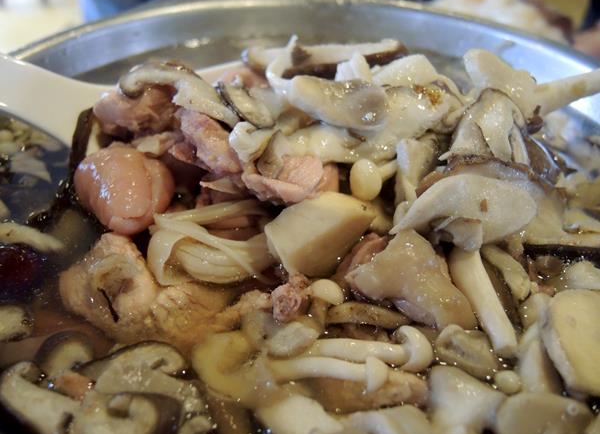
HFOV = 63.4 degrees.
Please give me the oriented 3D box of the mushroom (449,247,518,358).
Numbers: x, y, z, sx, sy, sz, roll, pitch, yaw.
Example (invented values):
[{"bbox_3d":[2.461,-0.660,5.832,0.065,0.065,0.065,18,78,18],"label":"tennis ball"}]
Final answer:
[{"bbox_3d":[0.071,0.033,0.190,0.015,0.013,0.044,-18,69,-7],"label":"mushroom"}]

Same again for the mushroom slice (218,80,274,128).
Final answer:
[{"bbox_3d":[-0.028,-0.058,0.252,0.032,0.010,0.016,32,45,2],"label":"mushroom slice"}]

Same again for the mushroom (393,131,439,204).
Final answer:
[{"bbox_3d":[0.057,-0.023,0.236,0.017,0.015,0.034,9,55,-29],"label":"mushroom"}]

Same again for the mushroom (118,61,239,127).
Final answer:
[{"bbox_3d":[-0.064,-0.065,0.256,0.060,0.024,0.020,17,30,6],"label":"mushroom"}]

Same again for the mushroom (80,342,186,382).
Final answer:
[{"bbox_3d":[-0.059,0.051,0.172,0.036,0.012,0.013,-4,34,-4],"label":"mushroom"}]

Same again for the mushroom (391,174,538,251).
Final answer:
[{"bbox_3d":[0.072,-0.002,0.216,0.059,0.017,0.031,-2,54,-9],"label":"mushroom"}]

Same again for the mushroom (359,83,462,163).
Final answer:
[{"bbox_3d":[0.057,-0.050,0.256,0.053,0.022,0.043,-2,41,-2],"label":"mushroom"}]

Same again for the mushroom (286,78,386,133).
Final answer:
[{"bbox_3d":[0.018,-0.058,0.246,0.052,0.018,0.024,8,37,6],"label":"mushroom"}]

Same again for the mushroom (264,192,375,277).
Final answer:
[{"bbox_3d":[0.008,0.007,0.207,0.042,0.024,0.026,-19,42,-11],"label":"mushroom"}]

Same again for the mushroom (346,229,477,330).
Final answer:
[{"bbox_3d":[0.045,0.026,0.197,0.047,0.015,0.034,18,54,10],"label":"mushroom"}]

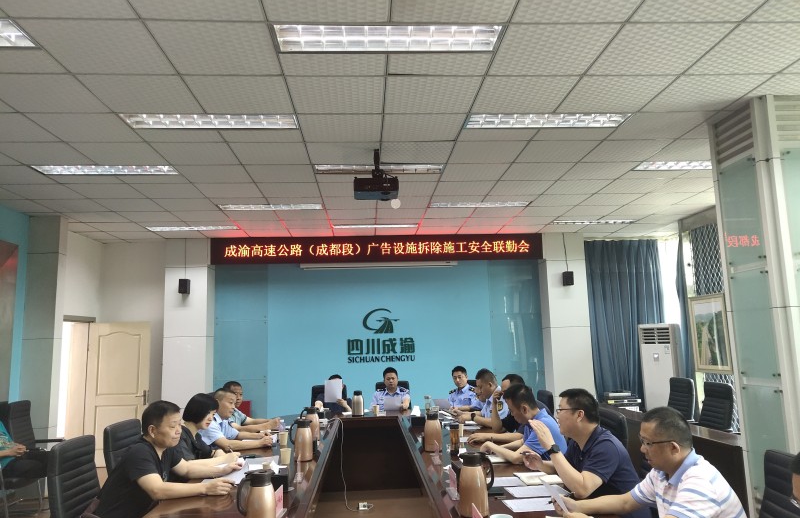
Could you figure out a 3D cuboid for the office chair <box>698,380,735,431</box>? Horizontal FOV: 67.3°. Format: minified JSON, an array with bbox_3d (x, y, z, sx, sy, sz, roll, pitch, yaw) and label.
[{"bbox_3d":[3.045,1.844,6.108,0.630,1.100,0.580,-1,-8,-3],"label":"office chair"}]

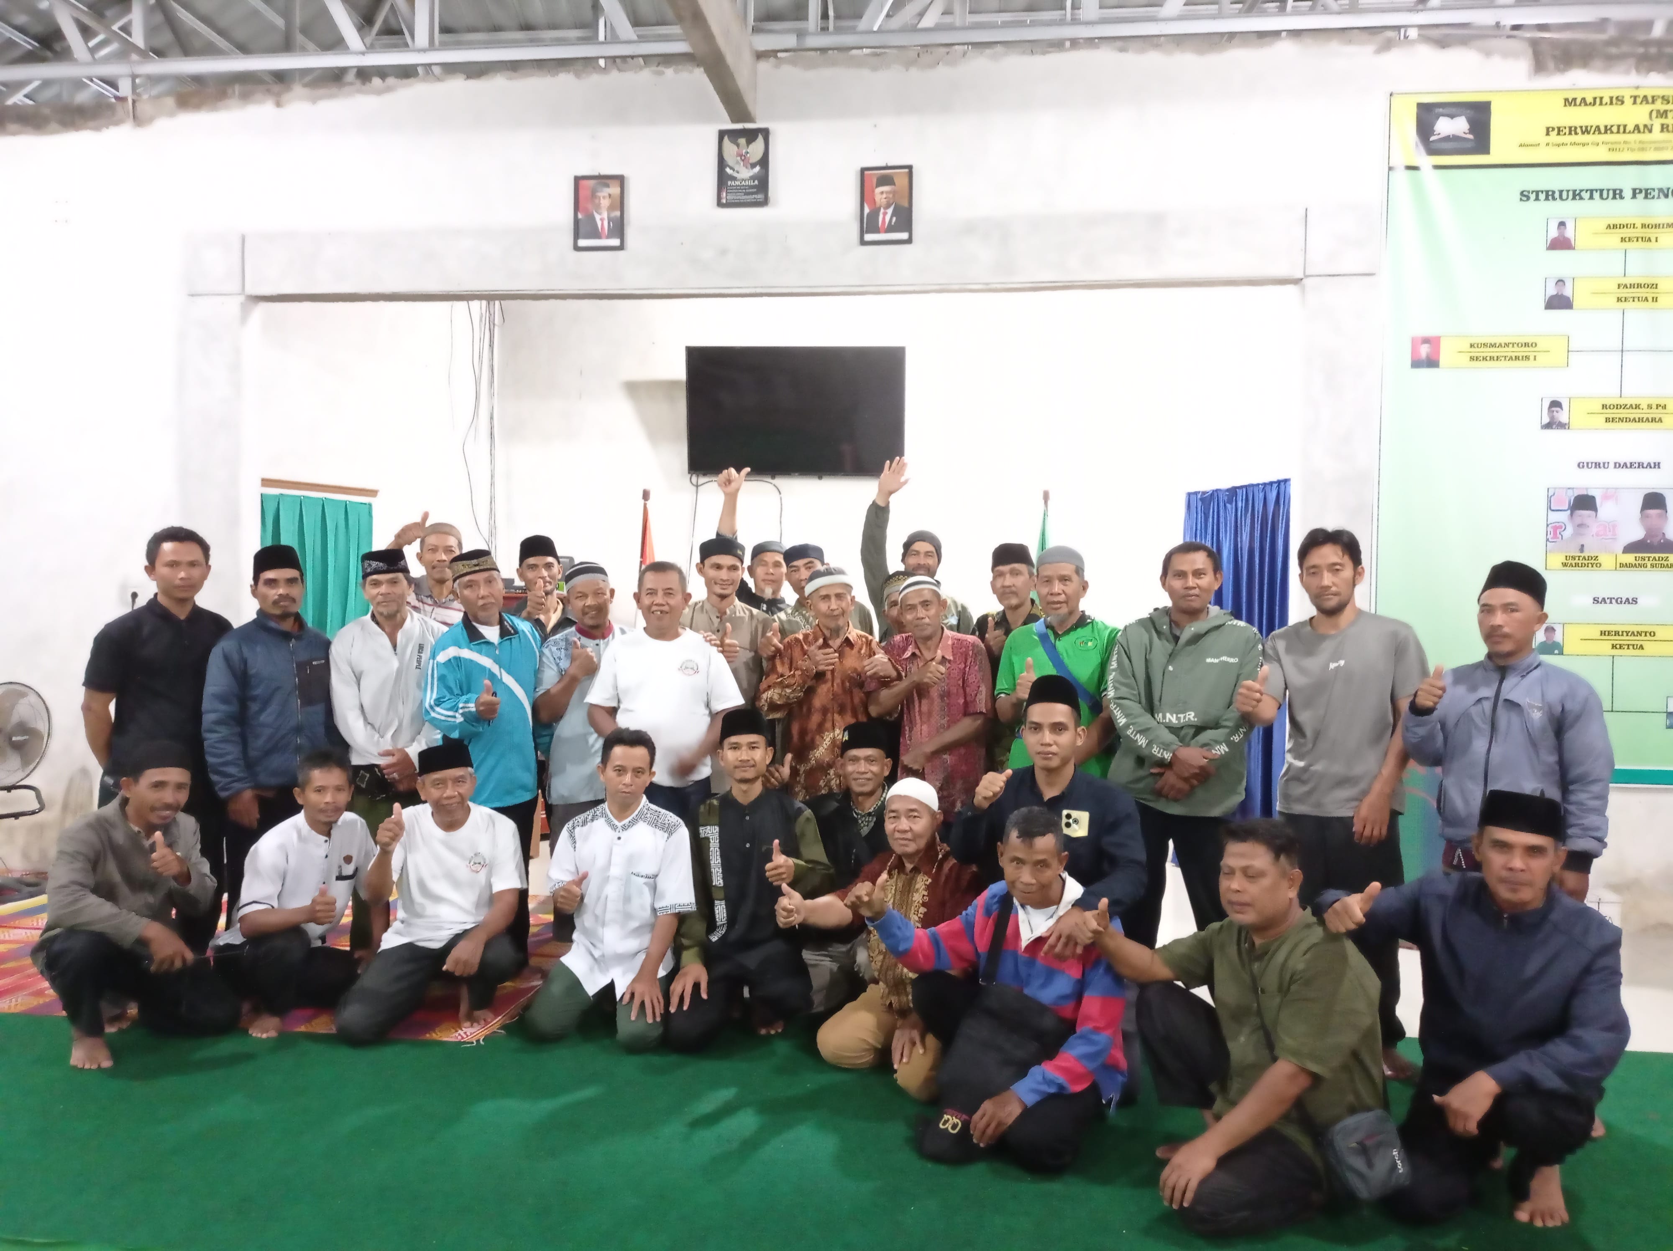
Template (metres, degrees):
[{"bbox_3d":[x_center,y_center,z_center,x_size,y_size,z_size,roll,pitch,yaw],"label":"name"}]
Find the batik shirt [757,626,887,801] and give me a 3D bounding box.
[{"bbox_3d":[-0.035,0.351,4.900,0.480,0.700,0.320,1,2,0],"label":"batik shirt"}]

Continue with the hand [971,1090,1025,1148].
[{"bbox_3d":[0.407,1.241,3.400,0.090,0.150,0.060,29,-29,27],"label":"hand"}]

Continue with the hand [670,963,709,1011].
[{"bbox_3d":[-0.469,1.155,4.320,0.105,0.155,0.055,10,-34,7],"label":"hand"}]

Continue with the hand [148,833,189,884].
[{"bbox_3d":[-1.970,0.683,3.980,0.115,0.145,0.100,0,2,-17],"label":"hand"}]

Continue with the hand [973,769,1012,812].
[{"bbox_3d":[0.430,0.453,3.720,0.108,0.118,0.100,1,1,7],"label":"hand"}]

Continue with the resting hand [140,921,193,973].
[{"bbox_3d":[-1.944,0.933,3.920,0.150,0.140,0.120,0,2,-19],"label":"resting hand"}]

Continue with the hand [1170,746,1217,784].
[{"bbox_3d":[1.085,0.424,4.120,0.140,0.120,0.080,1,1,15],"label":"hand"}]

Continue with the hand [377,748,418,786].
[{"bbox_3d":[-1.524,0.493,4.700,0.130,0.130,0.090,0,2,-17],"label":"hand"}]

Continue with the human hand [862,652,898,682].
[{"bbox_3d":[0.151,0.131,4.660,0.120,0.105,0.095,1,2,6],"label":"human hand"}]

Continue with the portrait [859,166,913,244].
[{"bbox_3d":[0.227,-1.910,6.150,0.237,0.355,0.025,1,1,5],"label":"portrait"}]

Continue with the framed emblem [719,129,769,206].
[{"bbox_3d":[-0.427,-2.101,6.210,0.237,0.358,0.025,1,1,5],"label":"framed emblem"}]

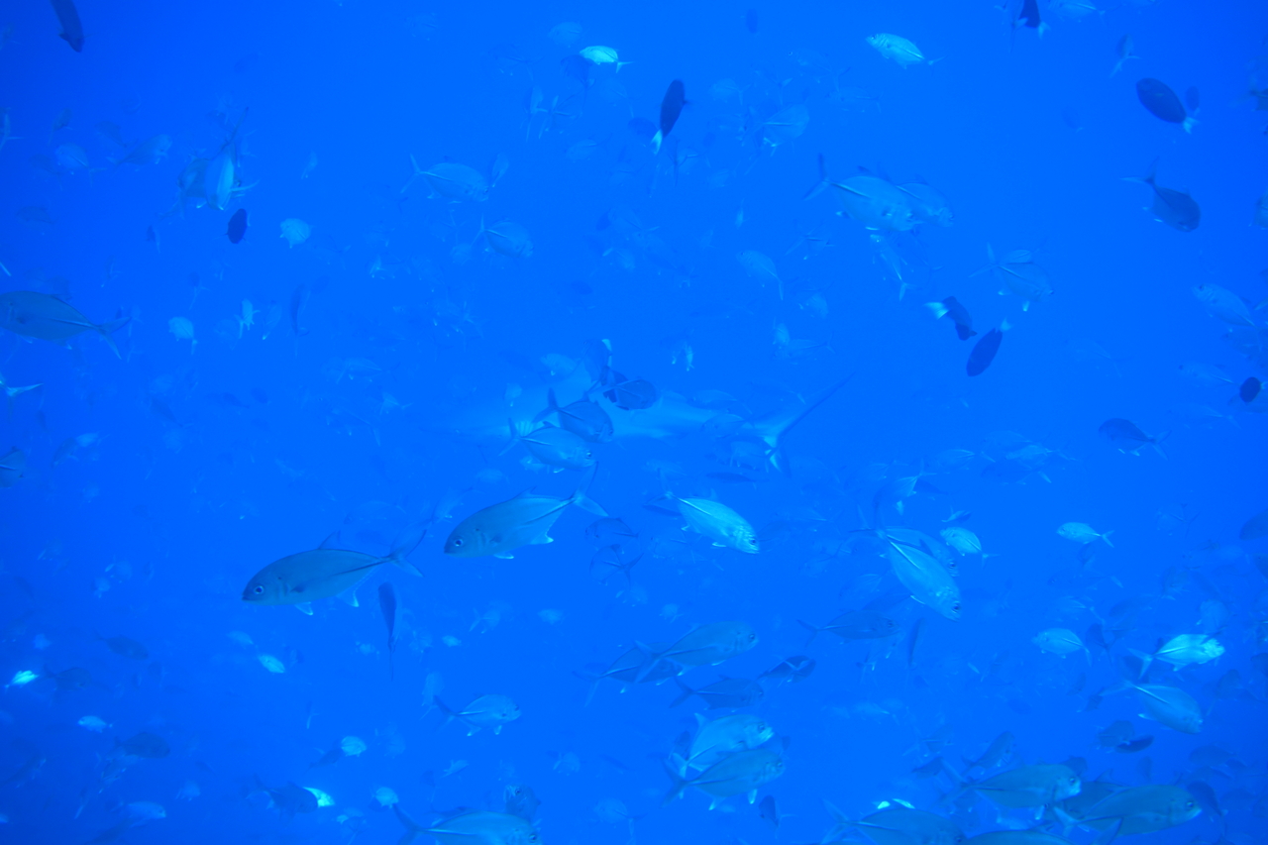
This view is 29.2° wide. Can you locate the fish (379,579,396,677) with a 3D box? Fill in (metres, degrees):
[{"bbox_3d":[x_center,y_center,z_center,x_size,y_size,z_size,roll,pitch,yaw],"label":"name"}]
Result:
[{"bbox_3d":[-0.912,0.770,9.000,0.070,0.440,0.160,-1,-41,-4],"label":"fish"}]

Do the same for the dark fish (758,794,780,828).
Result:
[{"bbox_3d":[0.663,1.923,12.000,0.065,0.140,0.330,-3,31,-19],"label":"dark fish"}]

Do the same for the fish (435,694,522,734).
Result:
[{"bbox_3d":[-0.678,1.263,10.500,0.520,0.185,0.080,5,-4,-43],"label":"fish"}]

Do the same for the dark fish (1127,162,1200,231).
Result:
[{"bbox_3d":[2.060,-0.862,9.400,0.080,0.185,0.520,0,-26,39],"label":"dark fish"}]

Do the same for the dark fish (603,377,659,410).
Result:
[{"bbox_3d":[-0.012,-0.135,11.400,0.080,0.170,0.480,0,-8,37],"label":"dark fish"}]

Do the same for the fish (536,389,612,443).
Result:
[{"bbox_3d":[-0.252,-0.030,10.400,0.080,0.170,0.480,0,-13,41],"label":"fish"}]

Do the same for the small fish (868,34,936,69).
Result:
[{"bbox_3d":[1.389,-1.901,12.500,0.500,0.180,0.080,13,-5,-24],"label":"small fish"}]

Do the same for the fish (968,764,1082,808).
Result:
[{"bbox_3d":[1.310,1.253,8.400,0.520,0.185,0.080,4,-1,-9],"label":"fish"}]

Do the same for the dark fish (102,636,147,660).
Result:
[{"bbox_3d":[-2.931,1.301,14.000,0.310,0.110,0.055,19,8,-6],"label":"dark fish"}]

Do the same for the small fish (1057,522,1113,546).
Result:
[{"bbox_3d":[2.971,0.737,16.000,0.460,0.155,0.070,6,0,-4],"label":"small fish"}]

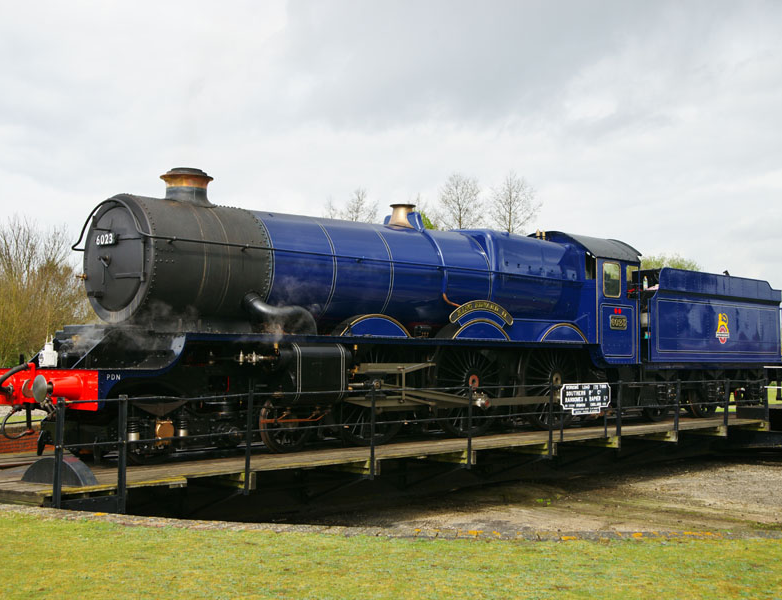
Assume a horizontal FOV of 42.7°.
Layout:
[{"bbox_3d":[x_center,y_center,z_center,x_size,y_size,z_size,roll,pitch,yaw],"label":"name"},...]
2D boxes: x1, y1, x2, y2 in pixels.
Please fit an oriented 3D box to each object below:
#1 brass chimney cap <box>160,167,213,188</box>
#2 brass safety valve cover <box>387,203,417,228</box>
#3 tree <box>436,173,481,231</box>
[{"bbox_3d":[-2.891,-1.708,14.186,0.750,0.250,0.750,0,-4,0],"label":"brass chimney cap"},{"bbox_3d":[0.215,-1.435,17.374,0.480,0.420,0.480,0,-4,0],"label":"brass safety valve cover"},{"bbox_3d":[4.019,-1.248,58.046,2.900,12.310,2.900,0,-4,0],"label":"tree"}]

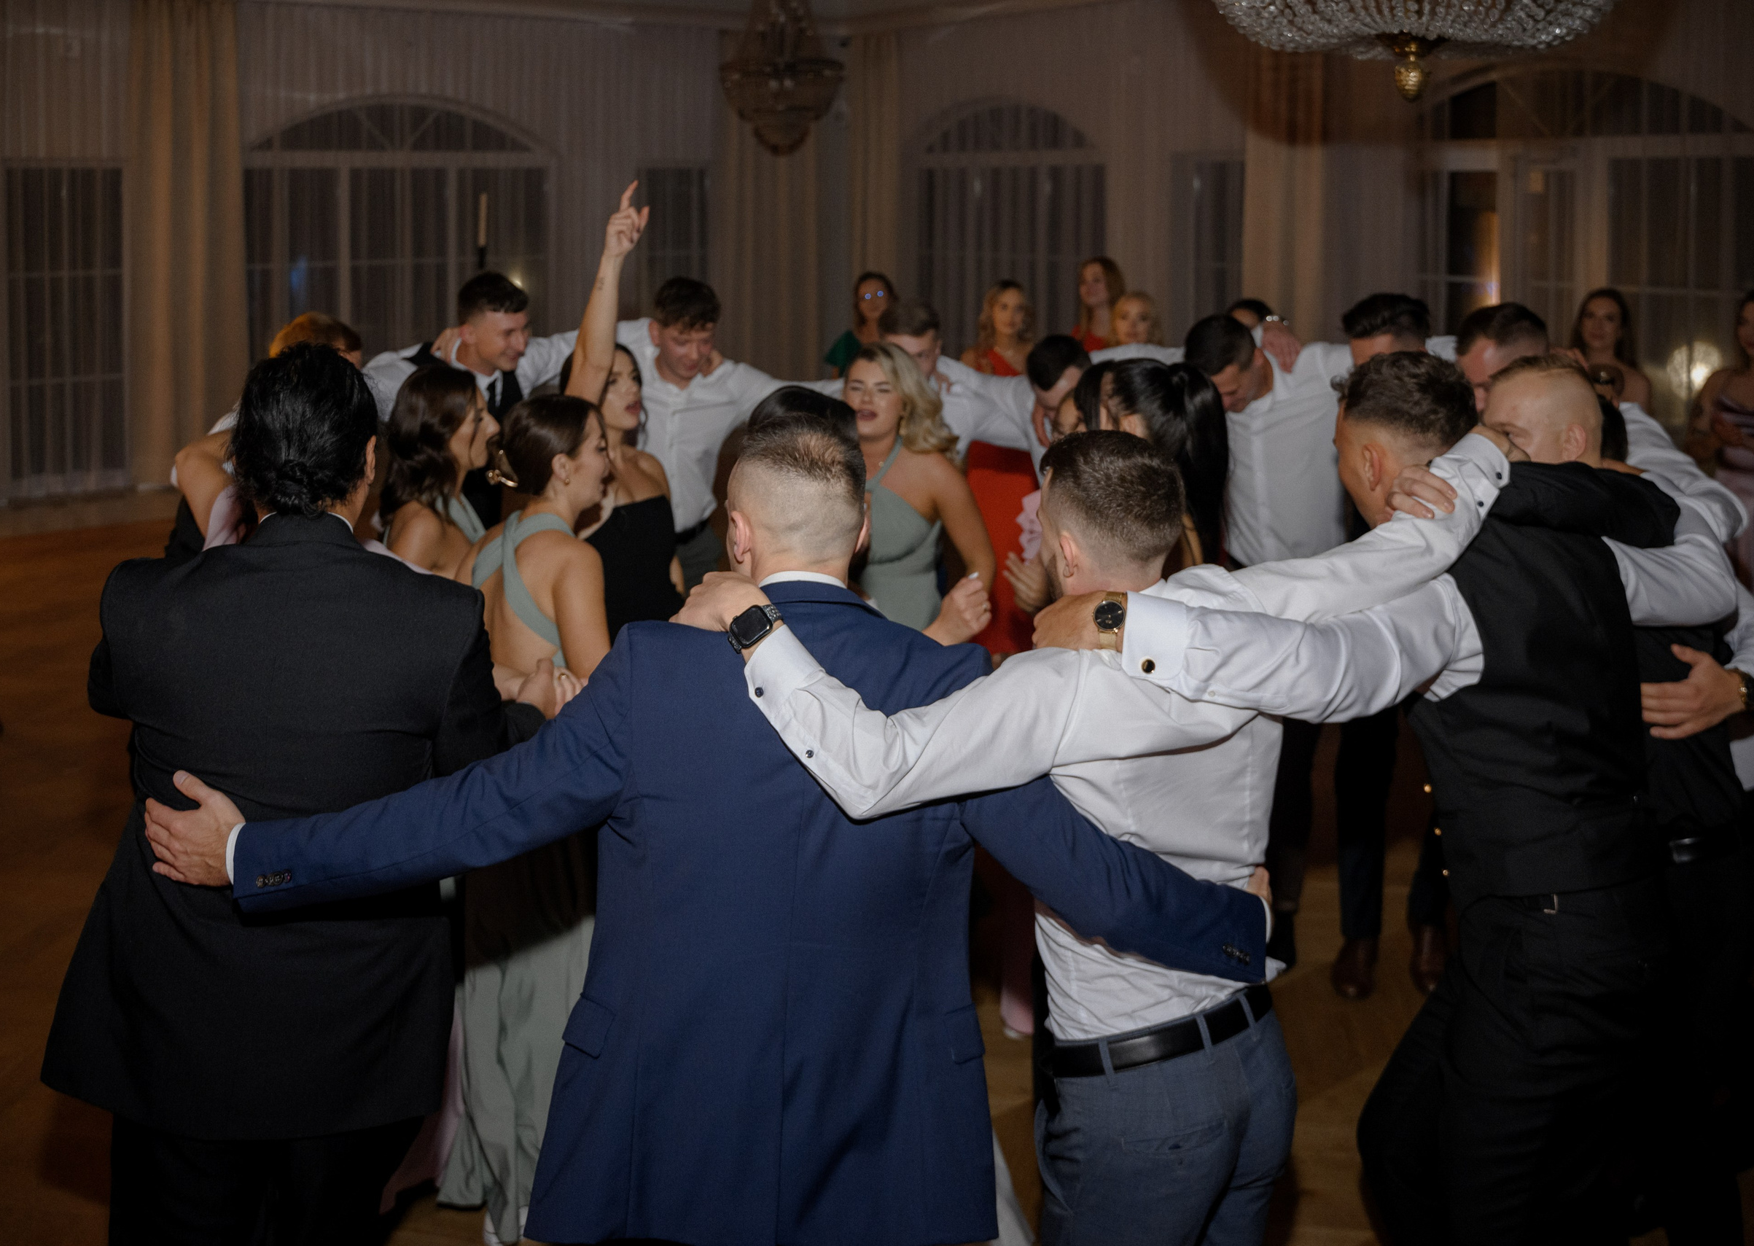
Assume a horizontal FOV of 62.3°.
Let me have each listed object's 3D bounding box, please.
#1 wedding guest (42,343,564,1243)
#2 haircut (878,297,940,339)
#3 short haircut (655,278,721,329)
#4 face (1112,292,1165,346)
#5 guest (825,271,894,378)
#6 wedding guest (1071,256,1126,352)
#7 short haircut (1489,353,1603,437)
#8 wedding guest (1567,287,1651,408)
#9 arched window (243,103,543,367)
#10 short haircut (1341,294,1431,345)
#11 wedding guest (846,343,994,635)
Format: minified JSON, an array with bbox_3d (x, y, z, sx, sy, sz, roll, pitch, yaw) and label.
[{"bbox_3d":[-0.810,0.550,2.120,0.660,1.840,0.520,0,14,-2],"label":"wedding guest"},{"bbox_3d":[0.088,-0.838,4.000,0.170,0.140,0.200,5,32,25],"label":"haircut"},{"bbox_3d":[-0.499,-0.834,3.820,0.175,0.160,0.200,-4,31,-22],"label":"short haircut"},{"bbox_3d":[1.043,-1.209,5.800,0.190,0.230,0.190,1,14,7],"label":"face"},{"bbox_3d":[-0.015,-0.591,6.100,0.480,1.700,0.320,-1,14,-3],"label":"guest"},{"bbox_3d":[0.934,-0.689,6.100,0.450,1.680,0.300,5,11,23],"label":"wedding guest"},{"bbox_3d":[1.200,-0.403,2.600,0.200,0.155,0.165,-8,16,-30],"label":"short haircut"},{"bbox_3d":[2.567,-0.302,5.150,0.480,1.700,0.320,4,14,17],"label":"wedding guest"},{"bbox_3d":[-3.312,-2.460,10.100,2.100,2.400,0.150,-7,12,-32],"label":"arched window"},{"bbox_3d":[1.246,-0.733,3.550,0.220,0.150,0.175,-27,27,-37],"label":"short haircut"},{"bbox_3d":[0.059,0.230,3.350,0.500,1.690,0.420,3,14,12],"label":"wedding guest"}]

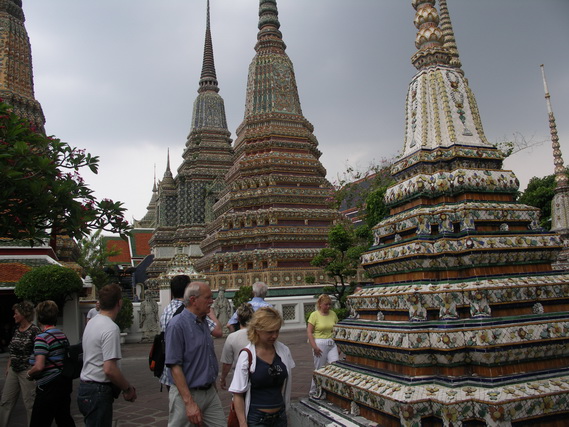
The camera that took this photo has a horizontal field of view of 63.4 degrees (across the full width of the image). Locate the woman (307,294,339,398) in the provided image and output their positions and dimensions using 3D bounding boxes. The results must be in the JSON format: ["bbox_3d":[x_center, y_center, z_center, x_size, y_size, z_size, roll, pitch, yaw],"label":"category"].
[{"bbox_3d":[0.622,2.144,7.554,0.500,1.604,0.420,-1,-11,-17],"label":"woman"}]

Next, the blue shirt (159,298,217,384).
[{"bbox_3d":[-0.855,1.155,4.101,0.520,0.756,0.360,-10,-12,29],"label":"blue shirt"}]

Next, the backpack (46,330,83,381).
[{"bbox_3d":[-1.823,1.208,3.848,0.300,0.369,0.180,5,-14,-40],"label":"backpack"}]

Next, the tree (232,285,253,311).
[{"bbox_3d":[-1.716,3.974,19.941,1.150,1.774,1.100,-1,-11,-14],"label":"tree"}]

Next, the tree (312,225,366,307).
[{"bbox_3d":[2.247,2.417,18.951,2.200,3.954,2.000,-1,-11,-14],"label":"tree"}]

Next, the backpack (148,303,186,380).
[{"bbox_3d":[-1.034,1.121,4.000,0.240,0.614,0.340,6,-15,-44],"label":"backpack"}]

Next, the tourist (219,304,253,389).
[{"bbox_3d":[-0.405,1.661,4.432,0.500,1.566,0.360,-5,-10,6],"label":"tourist"}]

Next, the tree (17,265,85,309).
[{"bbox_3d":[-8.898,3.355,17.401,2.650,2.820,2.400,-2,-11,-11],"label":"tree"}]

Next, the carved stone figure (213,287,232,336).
[{"bbox_3d":[-2.871,4.561,21.324,0.950,2.270,0.750,-1,-11,-14],"label":"carved stone figure"}]

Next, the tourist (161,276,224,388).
[{"bbox_3d":[-0.808,1.473,4.021,0.560,1.840,0.420,-10,-12,29],"label":"tourist"}]

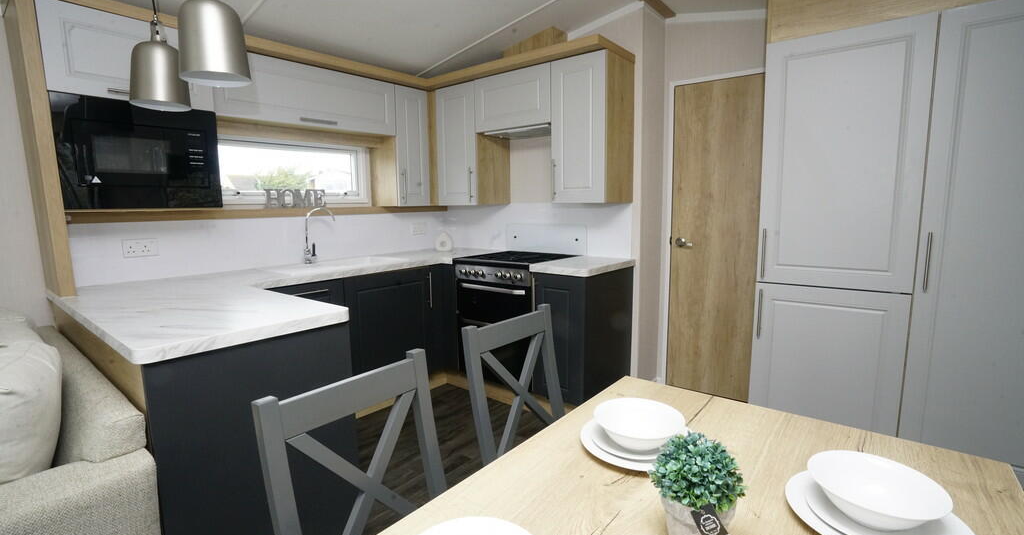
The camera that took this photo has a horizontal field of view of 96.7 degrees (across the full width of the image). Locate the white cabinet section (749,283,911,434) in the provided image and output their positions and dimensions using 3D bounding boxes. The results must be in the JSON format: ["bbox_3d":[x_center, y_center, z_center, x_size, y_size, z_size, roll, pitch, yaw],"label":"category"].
[{"bbox_3d":[1.384,0.447,2.048,0.552,0.719,0.025,5,10,38],"label":"white cabinet section"}]

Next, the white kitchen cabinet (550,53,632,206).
[{"bbox_3d":[0.493,-0.797,2.738,0.355,0.814,0.385,5,9,37],"label":"white kitchen cabinet"}]

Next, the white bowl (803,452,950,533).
[{"bbox_3d":[0.565,0.358,0.711,0.177,0.053,0.177,-1,7,0],"label":"white bowl"}]

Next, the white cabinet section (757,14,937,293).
[{"bbox_3d":[1.425,-0.456,1.997,0.575,1.102,0.030,5,9,37],"label":"white cabinet section"}]

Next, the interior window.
[{"bbox_3d":[-1.365,-0.593,2.883,0.070,0.405,1.080,5,9,37],"label":"interior window"}]

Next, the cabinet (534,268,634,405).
[{"bbox_3d":[0.448,0.424,2.810,0.349,0.839,0.601,5,9,37],"label":"cabinet"}]

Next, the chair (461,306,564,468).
[{"bbox_3d":[0.181,0.614,1.413,0.485,0.895,0.420,5,9,37],"label":"chair"}]

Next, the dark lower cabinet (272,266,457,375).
[{"bbox_3d":[-1.030,0.395,2.843,0.578,0.767,1.269,5,10,38],"label":"dark lower cabinet"}]

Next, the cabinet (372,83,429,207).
[{"bbox_3d":[-0.799,-0.832,3.231,0.288,0.790,0.293,5,10,38],"label":"cabinet"}]

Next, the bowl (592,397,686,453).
[{"bbox_3d":[0.246,0.320,0.890,0.173,0.060,0.173,-1,8,0],"label":"bowl"}]

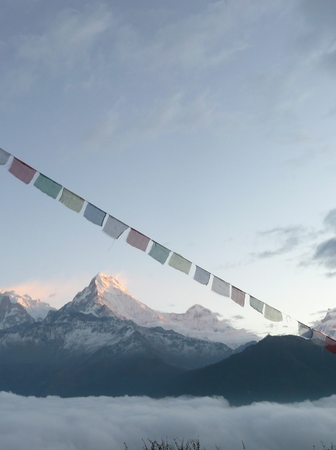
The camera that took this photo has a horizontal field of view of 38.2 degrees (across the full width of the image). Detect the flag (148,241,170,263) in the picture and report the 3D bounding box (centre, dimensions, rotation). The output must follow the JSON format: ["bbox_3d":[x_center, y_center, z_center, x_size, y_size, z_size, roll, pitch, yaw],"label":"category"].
[{"bbox_3d":[-0.098,0.285,5.036,0.243,0.167,0.020,31,-32,-23],"label":"flag"}]

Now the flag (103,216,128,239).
[{"bbox_3d":[-0.538,0.034,4.906,0.248,0.169,0.025,32,-42,-21],"label":"flag"}]

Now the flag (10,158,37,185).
[{"bbox_3d":[-1.358,-0.499,4.519,0.245,0.169,0.025,33,-43,-21],"label":"flag"}]

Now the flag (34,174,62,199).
[{"bbox_3d":[-1.141,-0.368,4.615,0.247,0.169,0.025,33,-43,-21],"label":"flag"}]

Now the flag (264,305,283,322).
[{"bbox_3d":[1.241,1.043,5.703,0.254,0.169,0.025,29,-42,-23],"label":"flag"}]

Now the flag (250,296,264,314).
[{"bbox_3d":[1.029,0.926,5.602,0.236,0.169,0.025,30,-42,-22],"label":"flag"}]

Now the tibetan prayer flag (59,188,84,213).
[{"bbox_3d":[-0.923,-0.236,4.639,0.235,0.151,0.020,33,-32,-21],"label":"tibetan prayer flag"}]

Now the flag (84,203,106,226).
[{"bbox_3d":[-0.714,-0.104,4.739,0.226,0.153,0.020,32,-32,-22],"label":"flag"}]

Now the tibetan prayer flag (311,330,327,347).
[{"bbox_3d":[1.876,1.407,6.031,0.249,0.152,0.020,26,-29,-26],"label":"tibetan prayer flag"}]

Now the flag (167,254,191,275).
[{"bbox_3d":[0.133,0.408,5.156,0.248,0.156,0.020,31,-31,-23],"label":"flag"}]

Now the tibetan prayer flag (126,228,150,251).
[{"bbox_3d":[-0.304,0.153,4.937,0.240,0.158,0.020,31,-32,-23],"label":"tibetan prayer flag"}]

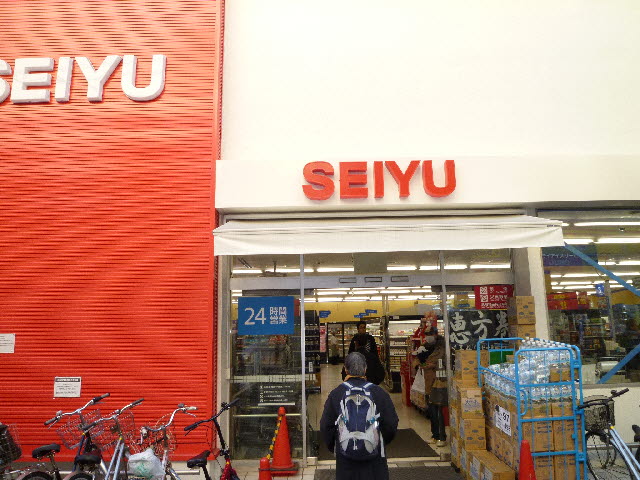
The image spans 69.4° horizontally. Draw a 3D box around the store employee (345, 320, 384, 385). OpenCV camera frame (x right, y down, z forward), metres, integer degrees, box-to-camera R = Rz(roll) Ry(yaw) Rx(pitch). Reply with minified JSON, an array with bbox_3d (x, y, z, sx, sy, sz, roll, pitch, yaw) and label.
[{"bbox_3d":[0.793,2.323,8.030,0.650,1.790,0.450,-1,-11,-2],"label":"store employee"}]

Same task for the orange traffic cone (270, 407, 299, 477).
[{"bbox_3d":[-0.429,2.380,5.541,0.350,0.720,0.350,-1,-11,-2],"label":"orange traffic cone"}]

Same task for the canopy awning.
[{"bbox_3d":[0.801,-0.096,5.771,4.100,0.630,0.860,-1,-11,-2],"label":"canopy awning"}]

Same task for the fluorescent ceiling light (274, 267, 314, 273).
[{"bbox_3d":[-0.731,0.760,11.257,1.220,0.100,0.160,-1,-11,-2],"label":"fluorescent ceiling light"}]

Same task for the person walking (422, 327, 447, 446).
[{"bbox_3d":[1.595,2.045,6.510,0.480,1.590,0.480,6,-13,-32],"label":"person walking"}]

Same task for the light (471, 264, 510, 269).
[{"bbox_3d":[4.314,0.663,11.427,1.220,0.100,0.160,-1,-11,-2],"label":"light"}]

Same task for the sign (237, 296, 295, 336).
[{"bbox_3d":[-0.723,1.030,6.250,0.752,0.518,0.030,-1,-11,-2],"label":"sign"}]

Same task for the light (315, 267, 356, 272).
[{"bbox_3d":[0.526,0.733,11.300,1.220,0.100,0.160,-1,-11,-2],"label":"light"}]

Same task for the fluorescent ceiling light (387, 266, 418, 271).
[{"bbox_3d":[1.804,0.707,11.344,1.220,0.100,0.160,-1,-11,-2],"label":"fluorescent ceiling light"}]

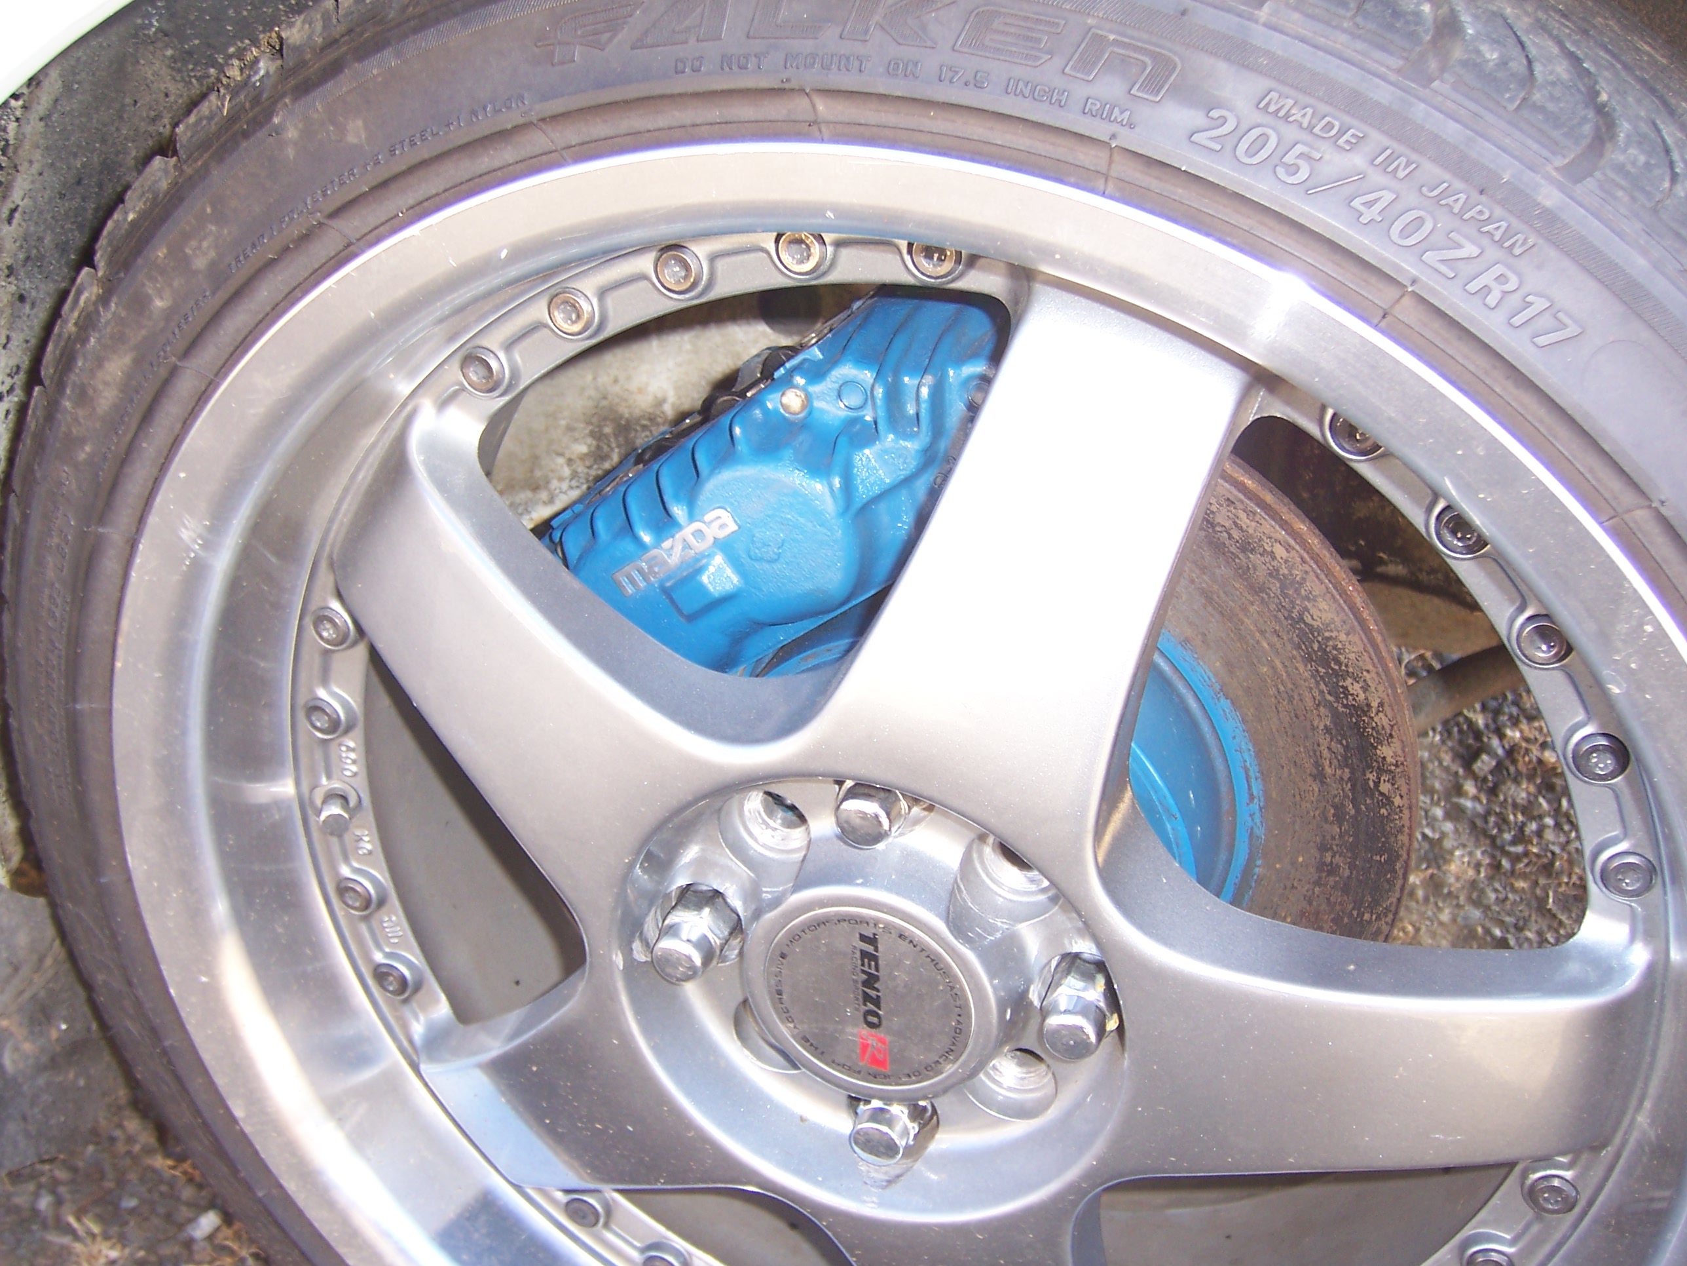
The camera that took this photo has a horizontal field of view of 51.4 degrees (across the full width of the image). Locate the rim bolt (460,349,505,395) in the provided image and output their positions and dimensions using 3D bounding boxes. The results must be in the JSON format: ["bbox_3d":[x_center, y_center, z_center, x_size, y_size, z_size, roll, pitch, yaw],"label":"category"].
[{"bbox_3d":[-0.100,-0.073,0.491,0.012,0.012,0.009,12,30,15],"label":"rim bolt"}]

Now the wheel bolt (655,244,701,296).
[{"bbox_3d":[-0.043,-0.094,0.453,0.013,0.013,0.007,9,29,17],"label":"wheel bolt"}]

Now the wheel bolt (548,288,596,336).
[{"bbox_3d":[-0.073,-0.086,0.469,0.013,0.013,0.007,9,29,17],"label":"wheel bolt"}]

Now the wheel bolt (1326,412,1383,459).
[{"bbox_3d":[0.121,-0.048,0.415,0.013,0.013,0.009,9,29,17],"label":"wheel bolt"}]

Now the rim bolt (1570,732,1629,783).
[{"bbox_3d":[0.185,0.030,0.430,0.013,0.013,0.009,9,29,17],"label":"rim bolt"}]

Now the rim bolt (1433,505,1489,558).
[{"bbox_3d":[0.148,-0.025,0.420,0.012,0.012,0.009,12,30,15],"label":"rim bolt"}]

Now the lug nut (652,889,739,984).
[{"bbox_3d":[-0.043,0.089,0.524,0.020,0.020,0.031,12,30,15],"label":"lug nut"}]

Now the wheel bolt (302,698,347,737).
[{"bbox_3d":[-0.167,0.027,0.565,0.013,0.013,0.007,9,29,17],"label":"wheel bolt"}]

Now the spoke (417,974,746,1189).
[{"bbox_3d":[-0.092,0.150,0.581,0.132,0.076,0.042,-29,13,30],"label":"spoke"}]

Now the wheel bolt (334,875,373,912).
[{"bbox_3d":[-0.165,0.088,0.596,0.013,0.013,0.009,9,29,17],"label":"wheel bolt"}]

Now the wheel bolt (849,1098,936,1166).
[{"bbox_3d":[0.015,0.142,0.529,0.022,0.022,0.029,9,29,17],"label":"wheel bolt"}]

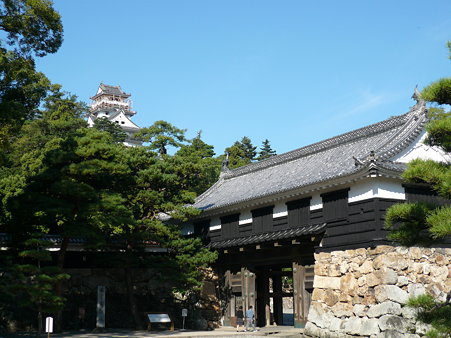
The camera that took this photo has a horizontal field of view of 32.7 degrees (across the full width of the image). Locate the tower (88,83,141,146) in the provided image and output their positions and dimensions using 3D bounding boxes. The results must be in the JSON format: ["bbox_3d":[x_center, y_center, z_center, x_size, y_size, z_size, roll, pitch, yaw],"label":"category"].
[{"bbox_3d":[-30.463,-14.423,209.002,14.000,19.000,12.500,6,-12,-28],"label":"tower"}]

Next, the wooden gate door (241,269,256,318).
[{"bbox_3d":[1.570,8.466,51.393,0.600,4.150,0.720,6,-12,-28],"label":"wooden gate door"}]

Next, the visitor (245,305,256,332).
[{"bbox_3d":[1.585,9.523,48.884,0.520,1.640,0.420,-4,-11,20],"label":"visitor"}]

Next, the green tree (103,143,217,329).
[{"bbox_3d":[-4.297,4.376,51.554,7.800,12.450,7.600,0,-10,0],"label":"green tree"}]

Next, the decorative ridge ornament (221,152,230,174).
[{"bbox_3d":[0.000,-0.545,59.813,0.420,1.600,0.750,6,-12,-28],"label":"decorative ridge ornament"}]

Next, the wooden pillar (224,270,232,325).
[{"bbox_3d":[0.181,8.954,53.646,0.450,4.000,0.500,6,-12,-28],"label":"wooden pillar"}]

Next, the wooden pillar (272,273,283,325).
[{"bbox_3d":[3.650,8.921,53.467,0.450,3.900,0.450,6,-12,-28],"label":"wooden pillar"}]

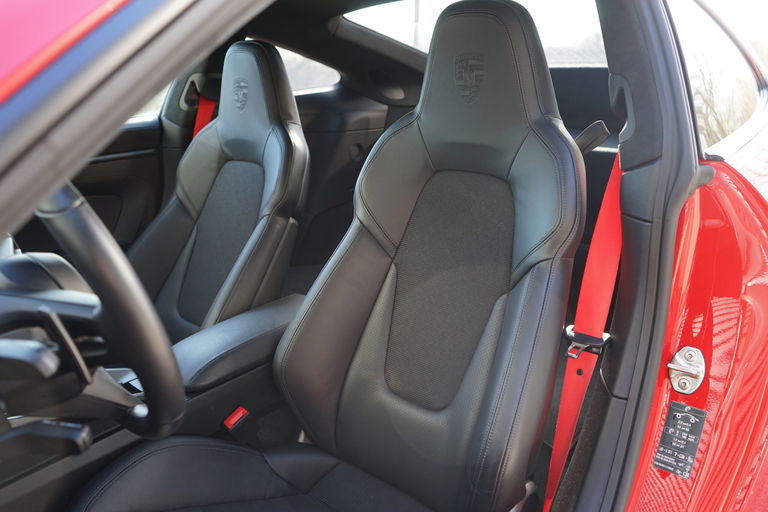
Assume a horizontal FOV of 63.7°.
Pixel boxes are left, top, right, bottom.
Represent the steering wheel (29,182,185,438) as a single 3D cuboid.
[{"bbox_3d":[-0.341,0.047,0.621,0.365,0.365,0.090,13,38,40],"label":"steering wheel"}]

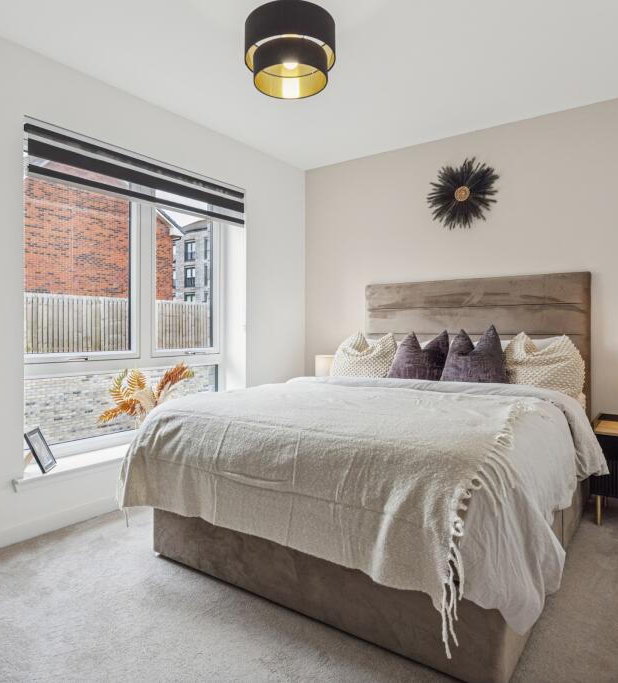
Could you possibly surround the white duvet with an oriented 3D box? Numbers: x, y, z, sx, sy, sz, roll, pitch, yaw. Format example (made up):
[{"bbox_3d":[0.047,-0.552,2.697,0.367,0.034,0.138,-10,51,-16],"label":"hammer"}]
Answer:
[{"bbox_3d":[0.337,0.491,2.248,1.725,0.535,1.600,1,1,35],"label":"white duvet"}]

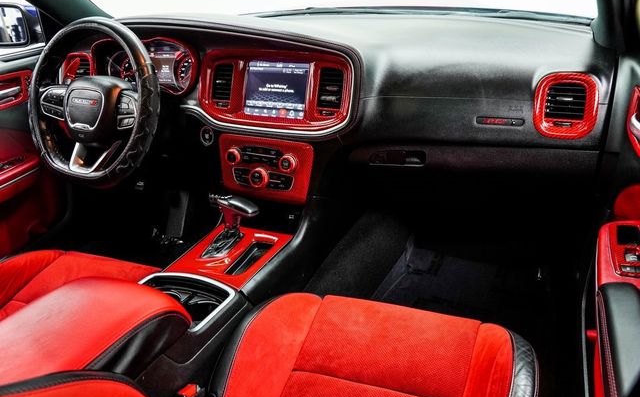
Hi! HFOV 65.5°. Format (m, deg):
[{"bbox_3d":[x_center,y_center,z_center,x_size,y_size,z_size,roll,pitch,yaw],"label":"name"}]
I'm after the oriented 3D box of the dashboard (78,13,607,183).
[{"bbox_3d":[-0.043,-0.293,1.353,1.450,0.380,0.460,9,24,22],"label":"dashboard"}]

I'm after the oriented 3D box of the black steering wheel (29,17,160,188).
[{"bbox_3d":[-0.531,-0.230,1.170,0.387,0.377,0.110,9,0,22],"label":"black steering wheel"}]

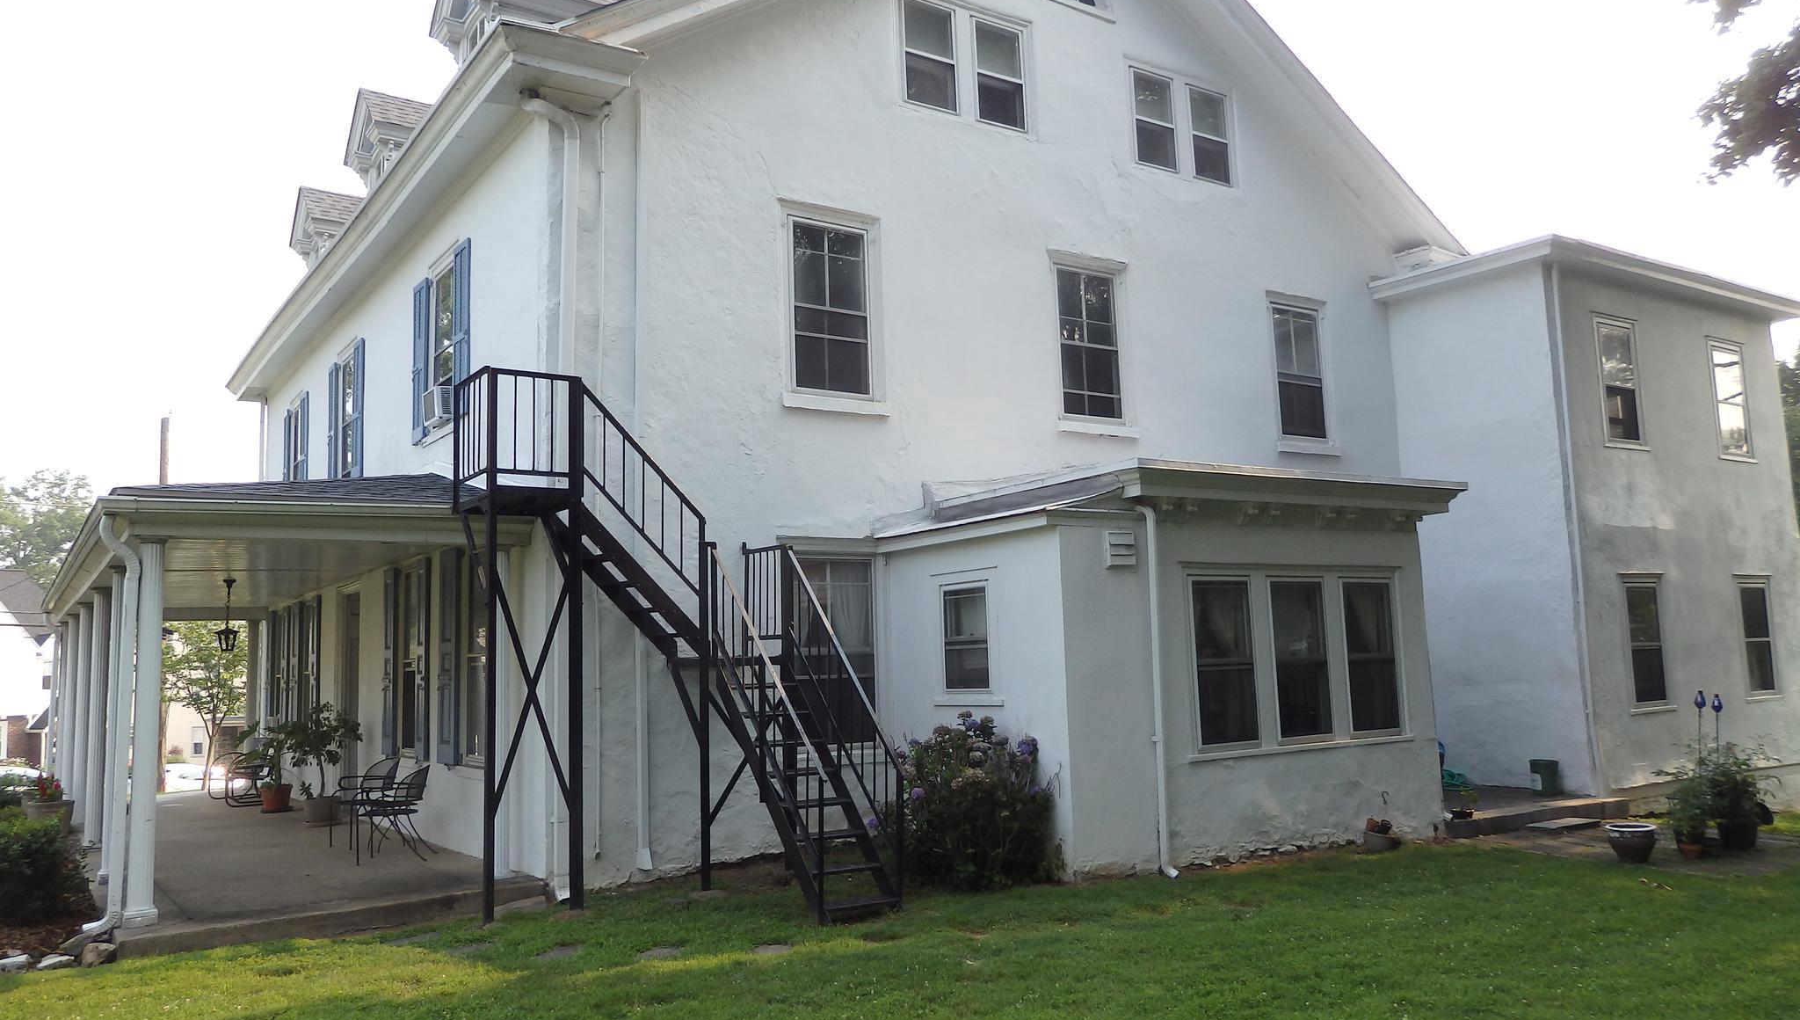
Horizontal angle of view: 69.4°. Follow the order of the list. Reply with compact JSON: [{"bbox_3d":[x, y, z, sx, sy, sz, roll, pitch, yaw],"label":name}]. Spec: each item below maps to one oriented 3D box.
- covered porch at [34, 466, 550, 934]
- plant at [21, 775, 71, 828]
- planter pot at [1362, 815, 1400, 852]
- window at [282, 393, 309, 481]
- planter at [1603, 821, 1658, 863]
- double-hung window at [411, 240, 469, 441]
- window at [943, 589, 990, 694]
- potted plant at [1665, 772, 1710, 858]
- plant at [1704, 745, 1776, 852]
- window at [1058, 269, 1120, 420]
[{"bbox_3d":[-8.171,1.837,15.432,3.233,3.887,14.266,3,-8,-35],"label":"covered porch"},{"bbox_3d":[-9.125,3.210,13.928,0.535,0.728,0.535,3,-8,-34],"label":"plant"},{"bbox_3d":[4.048,2.714,10.943,0.290,0.260,0.290,-2,-6,0],"label":"planter pot"},{"bbox_3d":[-9.753,-0.810,20.931,0.118,1.883,2.012,3,-8,-34],"label":"window"},{"bbox_3d":[6.429,2.928,11.466,0.448,0.314,0.448,3,-8,-34],"label":"planter"},{"bbox_3d":[-4.907,-1.711,13.660,0.165,1.761,2.142,3,-8,-34],"label":"double-hung window"},{"bbox_3d":[0.606,1.157,11.792,0.096,0.979,0.674,3,-8,-34],"label":"window"},{"bbox_3d":[6.835,2.646,11.359,0.374,0.728,0.374,3,-8,-34],"label":"potted plant"},{"bbox_3d":[7.748,2.639,12.064,0.659,0.979,0.659,3,-8,-34],"label":"plant"},{"bbox_3d":[2.169,-1.892,14.873,0.963,1.733,0.107,3,-8,-34],"label":"window"}]

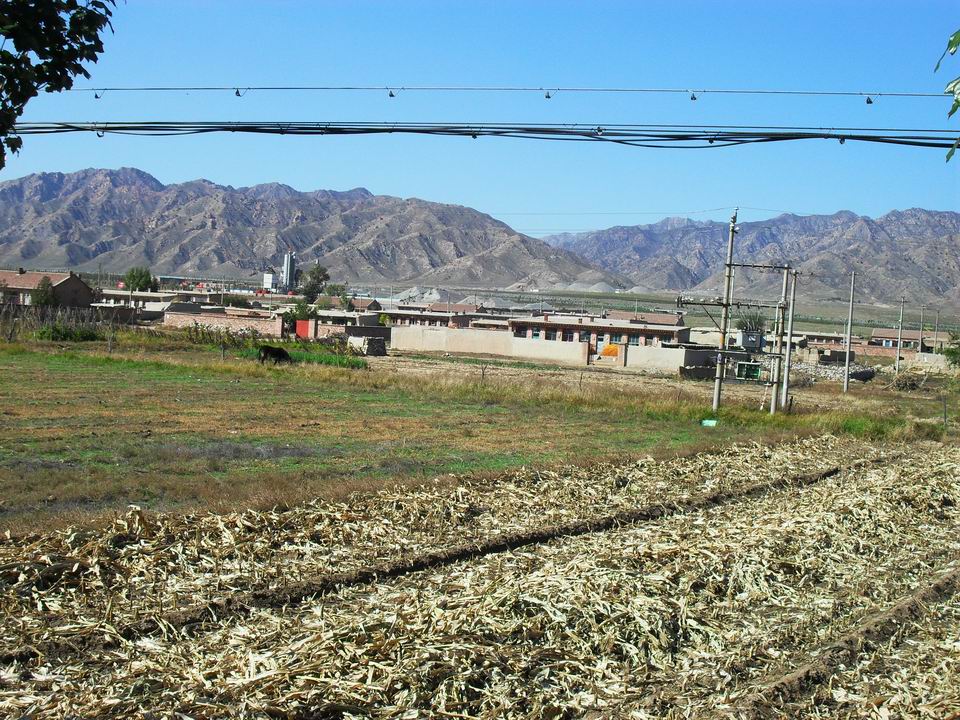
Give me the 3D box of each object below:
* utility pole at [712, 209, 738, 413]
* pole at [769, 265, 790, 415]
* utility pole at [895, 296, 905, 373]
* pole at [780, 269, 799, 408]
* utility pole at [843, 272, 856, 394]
[{"bbox_3d":[10.752,-2.137,59.528,0.300,8.950,0.300,6,4,17],"label":"utility pole"},{"bbox_3d":[13.038,-0.858,59.002,0.260,6.490,0.260,5,4,17],"label":"pole"},{"bbox_3d":[34.596,-1.948,111.802,0.250,6.480,0.250,3,3,0],"label":"utility pole"},{"bbox_3d":[14.547,-0.941,63.801,0.230,6.520,0.230,3,3,0],"label":"pole"},{"bbox_3d":[20.373,-1.524,74.796,0.230,6.690,0.230,3,4,0],"label":"utility pole"}]

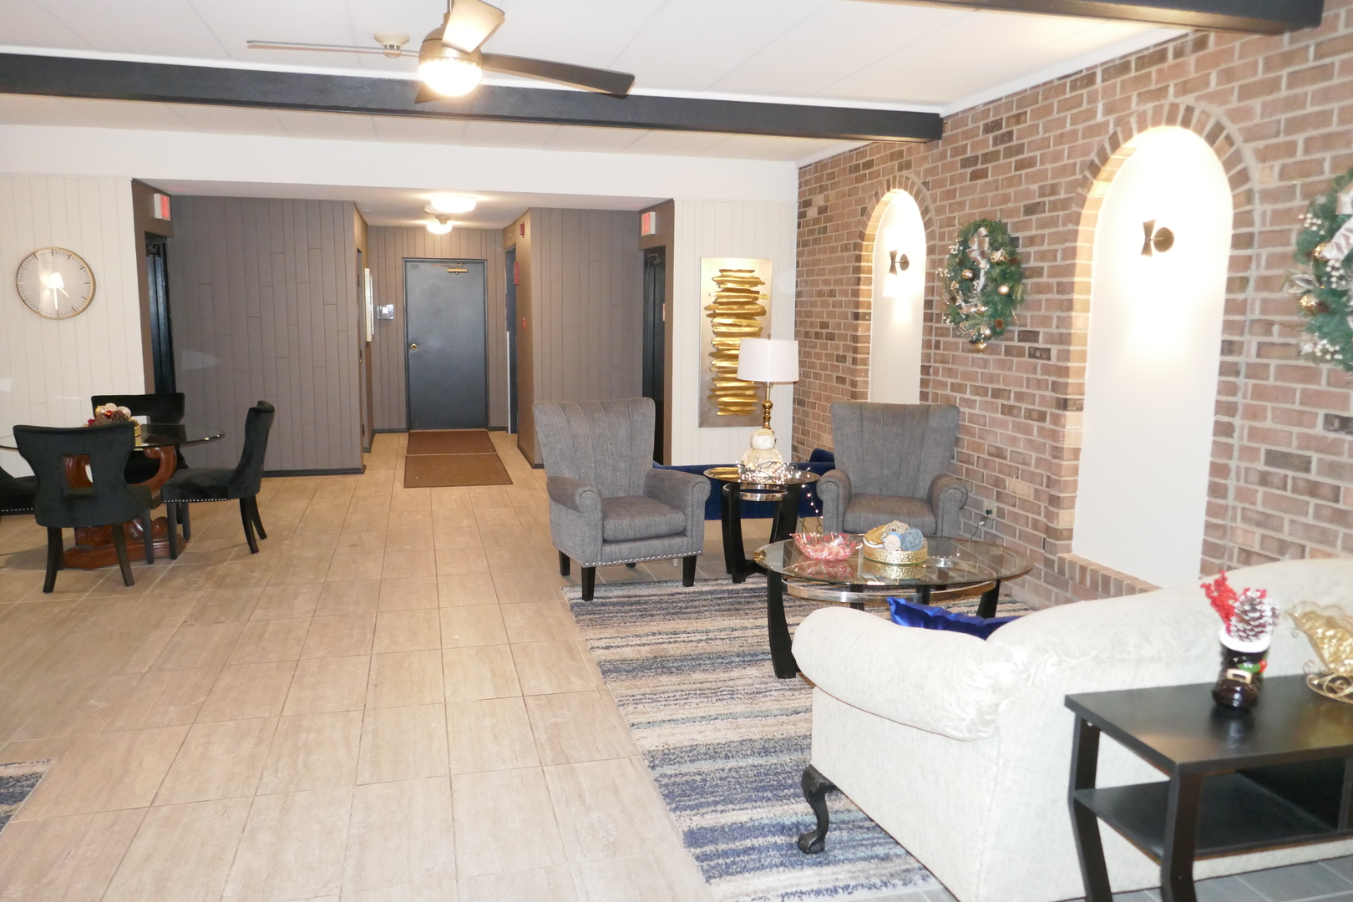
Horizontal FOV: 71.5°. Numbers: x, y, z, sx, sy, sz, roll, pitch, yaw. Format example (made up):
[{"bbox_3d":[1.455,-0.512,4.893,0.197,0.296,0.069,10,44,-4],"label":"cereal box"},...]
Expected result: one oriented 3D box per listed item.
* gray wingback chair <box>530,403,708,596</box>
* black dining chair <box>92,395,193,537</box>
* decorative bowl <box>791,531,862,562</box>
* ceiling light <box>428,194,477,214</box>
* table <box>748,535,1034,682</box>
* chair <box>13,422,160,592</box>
[{"bbox_3d":[-0.334,0.244,5.466,0.770,1.030,0.730,-4,10,-28],"label":"gray wingback chair"},{"bbox_3d":[-3.591,0.106,6.302,0.580,0.920,0.600,-4,10,-27],"label":"black dining chair"},{"bbox_3d":[0.685,0.431,4.258,0.310,0.095,0.300,-1,9,-15],"label":"decorative bowl"},{"bbox_3d":[-1.881,-2.077,7.943,0.380,0.120,0.380,-1,9,-15],"label":"ceiling light"},{"bbox_3d":[0.995,0.720,4.382,1.300,0.475,0.900,0,9,-7],"label":"table"},{"bbox_3d":[-3.244,0.263,5.210,0.540,0.920,0.600,-2,9,-22],"label":"chair"}]

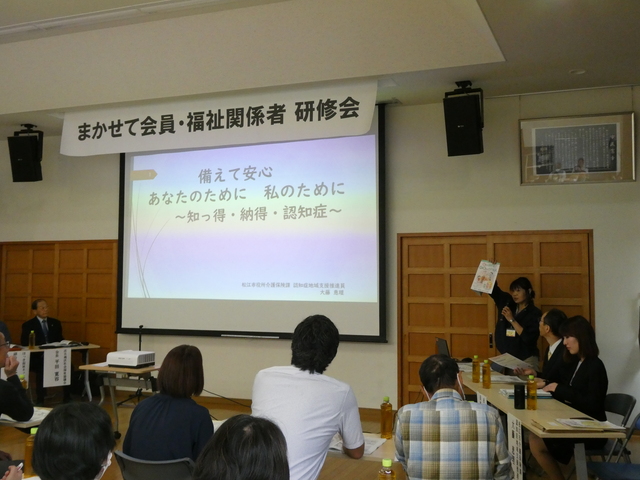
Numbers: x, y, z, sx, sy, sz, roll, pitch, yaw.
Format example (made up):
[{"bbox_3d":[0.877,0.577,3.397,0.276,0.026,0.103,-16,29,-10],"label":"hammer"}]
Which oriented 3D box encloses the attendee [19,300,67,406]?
[{"bbox_3d":[-3.411,1.377,8.431,0.540,1.280,0.650,3,-4,-37],"label":"attendee"}]

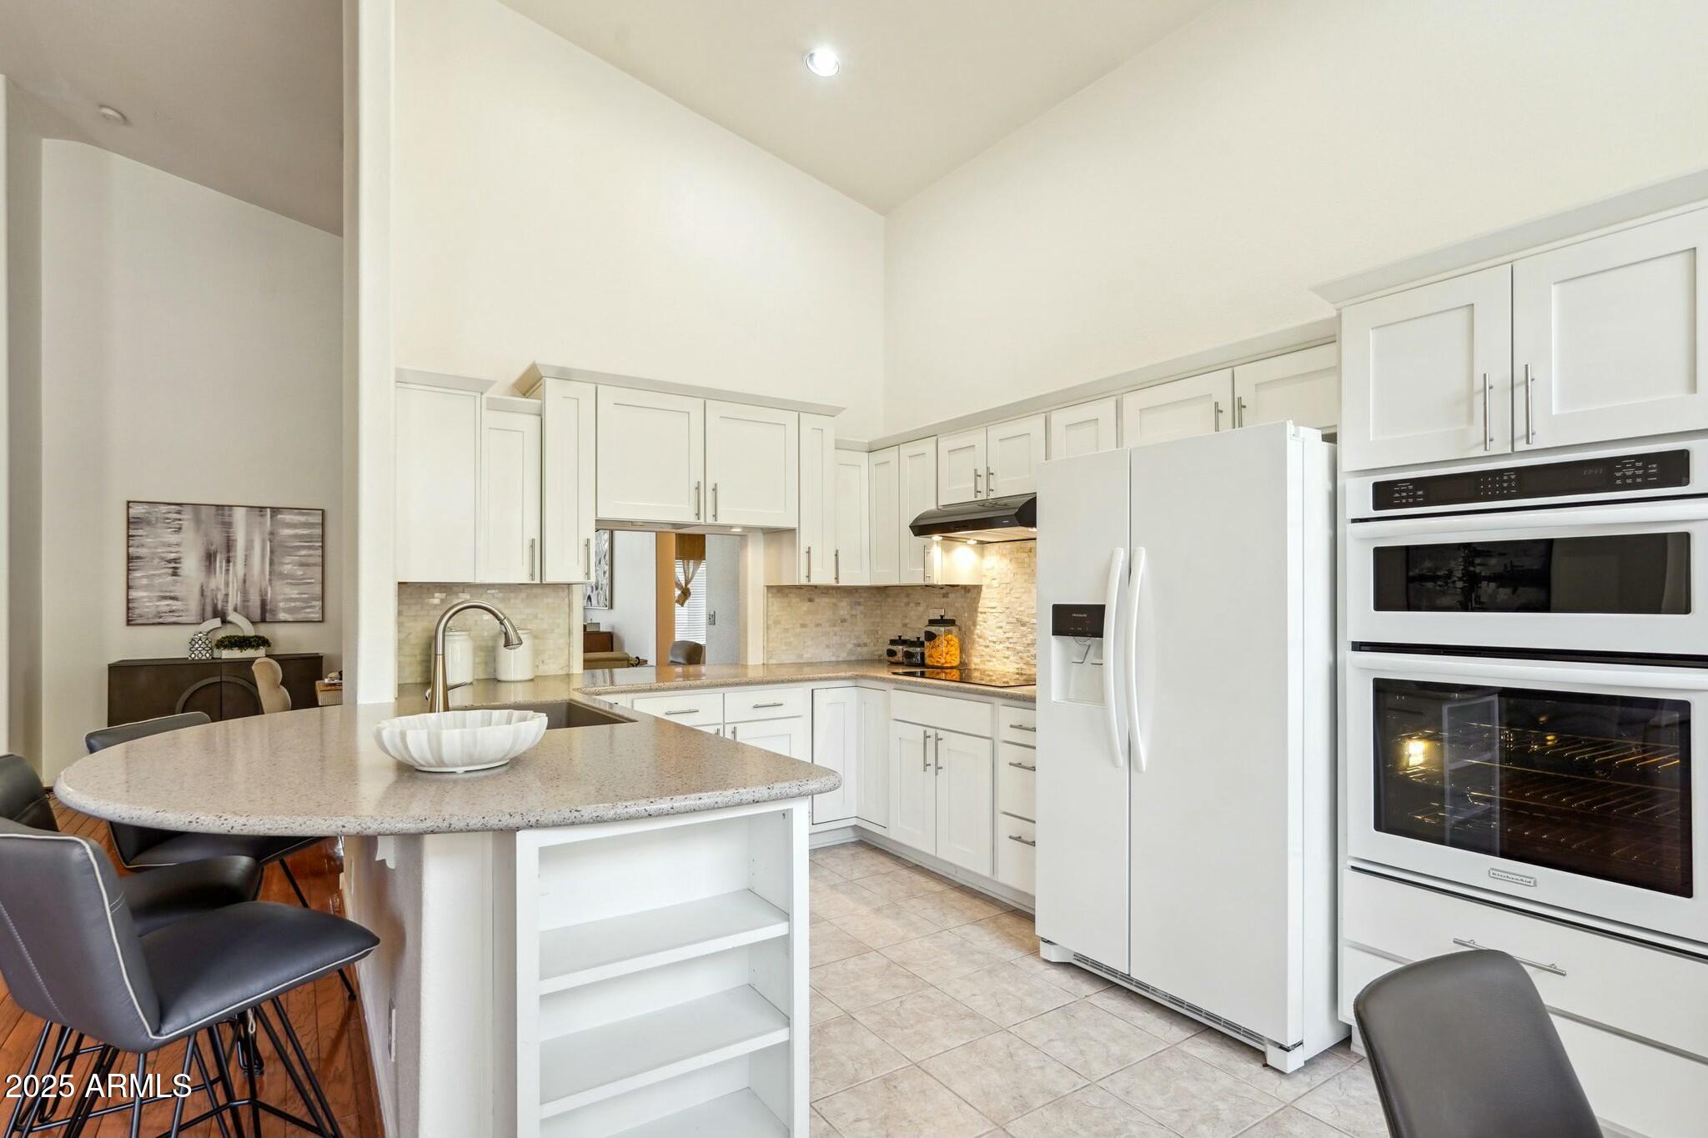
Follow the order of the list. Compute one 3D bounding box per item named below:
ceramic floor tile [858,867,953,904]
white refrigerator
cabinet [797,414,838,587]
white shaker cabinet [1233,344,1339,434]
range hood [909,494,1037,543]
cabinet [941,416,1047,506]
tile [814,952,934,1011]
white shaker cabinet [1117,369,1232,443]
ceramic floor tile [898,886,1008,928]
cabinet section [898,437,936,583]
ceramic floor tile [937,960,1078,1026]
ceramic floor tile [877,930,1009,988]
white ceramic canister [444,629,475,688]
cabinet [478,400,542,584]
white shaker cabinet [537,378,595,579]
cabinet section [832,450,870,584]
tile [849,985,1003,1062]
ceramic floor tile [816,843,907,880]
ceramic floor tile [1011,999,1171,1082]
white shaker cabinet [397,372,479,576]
[{"bbox_3d":[0.225,1.434,3.861,0.335,0.010,0.335,1,-2,-34],"label":"ceramic floor tile"},{"bbox_3d":[1.207,0.510,2.902,0.830,1.775,0.920,1,-1,-34],"label":"white refrigerator"},{"bbox_3d":[-0.316,-0.365,4.759,0.243,0.912,0.415,1,-2,-34],"label":"cabinet"},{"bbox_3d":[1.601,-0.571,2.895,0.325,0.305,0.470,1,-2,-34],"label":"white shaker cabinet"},{"bbox_3d":[0.701,-0.247,4.090,0.500,0.150,0.762,1,-2,-34],"label":"range hood"},{"bbox_3d":[0.776,-0.497,4.157,0.330,0.364,0.757,1,-2,-34],"label":"cabinet"},{"bbox_3d":[0.035,1.409,2.918,0.335,0.010,0.335,1,-2,-34],"label":"tile"},{"bbox_3d":[1.320,-0.566,3.250,0.330,0.280,0.472,1,-1,-34],"label":"white shaker cabinet"},{"bbox_3d":[0.410,1.430,3.587,0.336,0.010,0.336,1,-2,-34],"label":"ceramic floor tile"},{"bbox_3d":[0.461,-0.287,4.558,0.320,0.751,0.326,1,-2,-34],"label":"cabinet section"},{"bbox_3d":[0.507,1.407,2.823,0.335,0.010,0.335,1,-2,-34],"label":"ceramic floor tile"},{"bbox_3d":[0.317,1.418,3.114,0.336,0.010,0.336,1,-2,-34],"label":"ceramic floor tile"},{"bbox_3d":[-1.809,0.400,3.860,0.168,0.243,0.168,1,-2,-34],"label":"white ceramic canister"},{"bbox_3d":[-1.631,-0.340,3.906,0.300,0.800,0.320,1,-2,-34],"label":"cabinet"},{"bbox_3d":[-1.394,-0.392,4.032,0.246,0.925,0.330,1,-1,-34],"label":"white shaker cabinet"},{"bbox_3d":[-0.112,-0.281,4.886,0.272,0.751,0.320,1,-2,-34],"label":"cabinet section"},{"bbox_3d":[0.224,1.402,2.635,0.335,0.010,0.335,1,-2,-34],"label":"tile"},{"bbox_3d":[0.035,1.446,4.185,0.337,0.010,0.340,1,-1,-33],"label":"ceramic floor tile"},{"bbox_3d":[0.695,1.399,2.540,0.335,0.010,0.335,1,-2,-34],"label":"ceramic floor tile"},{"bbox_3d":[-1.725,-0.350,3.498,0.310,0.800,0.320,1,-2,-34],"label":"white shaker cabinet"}]

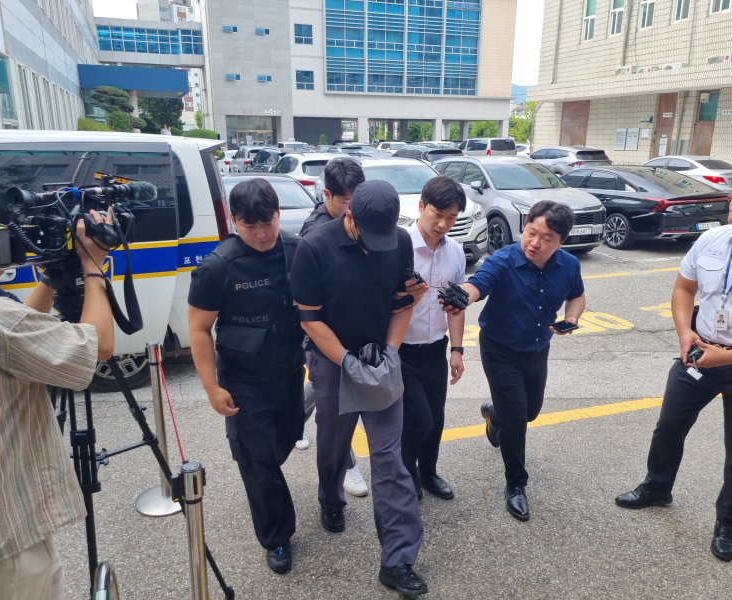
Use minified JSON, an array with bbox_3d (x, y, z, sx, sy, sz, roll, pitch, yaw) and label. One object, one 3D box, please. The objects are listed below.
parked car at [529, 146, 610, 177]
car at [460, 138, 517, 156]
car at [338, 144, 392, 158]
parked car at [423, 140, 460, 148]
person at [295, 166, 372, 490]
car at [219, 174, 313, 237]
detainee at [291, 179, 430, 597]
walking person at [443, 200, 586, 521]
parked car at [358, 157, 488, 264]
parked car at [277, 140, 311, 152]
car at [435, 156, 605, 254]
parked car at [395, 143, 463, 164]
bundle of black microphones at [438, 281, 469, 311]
[{"bbox_3d":[8.100,-5.527,25.020,1.860,1.660,4.600,-5,16,-19],"label":"parked car"},{"bbox_3d":[7.042,-8.826,36.147,1.950,1.780,4.850,-5,16,-18],"label":"car"},{"bbox_3d":[-0.390,-6.414,27.797,1.850,1.520,4.700,-5,16,-17],"label":"car"},{"bbox_3d":[5.300,-10.225,42.293,1.850,1.680,4.650,-5,16,-19],"label":"parked car"},{"bbox_3d":[-0.101,0.156,3.239,0.520,1.770,0.600,-4,16,-16],"label":"person"},{"bbox_3d":[-1.714,-1.349,9.881,1.840,1.470,4.750,-5,16,-17],"label":"car"},{"bbox_3d":[-0.030,0.358,2.641,0.570,1.710,0.600,-4,15,-15],"label":"detainee"},{"bbox_3d":[0.719,0.288,3.036,0.720,1.630,0.800,3,16,10],"label":"walking person"},{"bbox_3d":[0.400,-1.644,10.480,1.880,1.690,4.720,-5,16,-20],"label":"parked car"},{"bbox_3d":[-5.200,-10.068,41.817,1.850,1.740,4.700,-5,16,-19],"label":"parked car"},{"bbox_3d":[2.589,-1.931,11.623,1.900,1.700,4.810,-5,16,-17],"label":"car"},{"bbox_3d":[1.950,-4.915,22.699,1.870,1.690,4.700,-5,16,-19],"label":"parked car"},{"bbox_3d":[0.369,-0.019,2.537,0.120,0.110,0.110,-10,19,-34],"label":"bundle of black microphones"}]

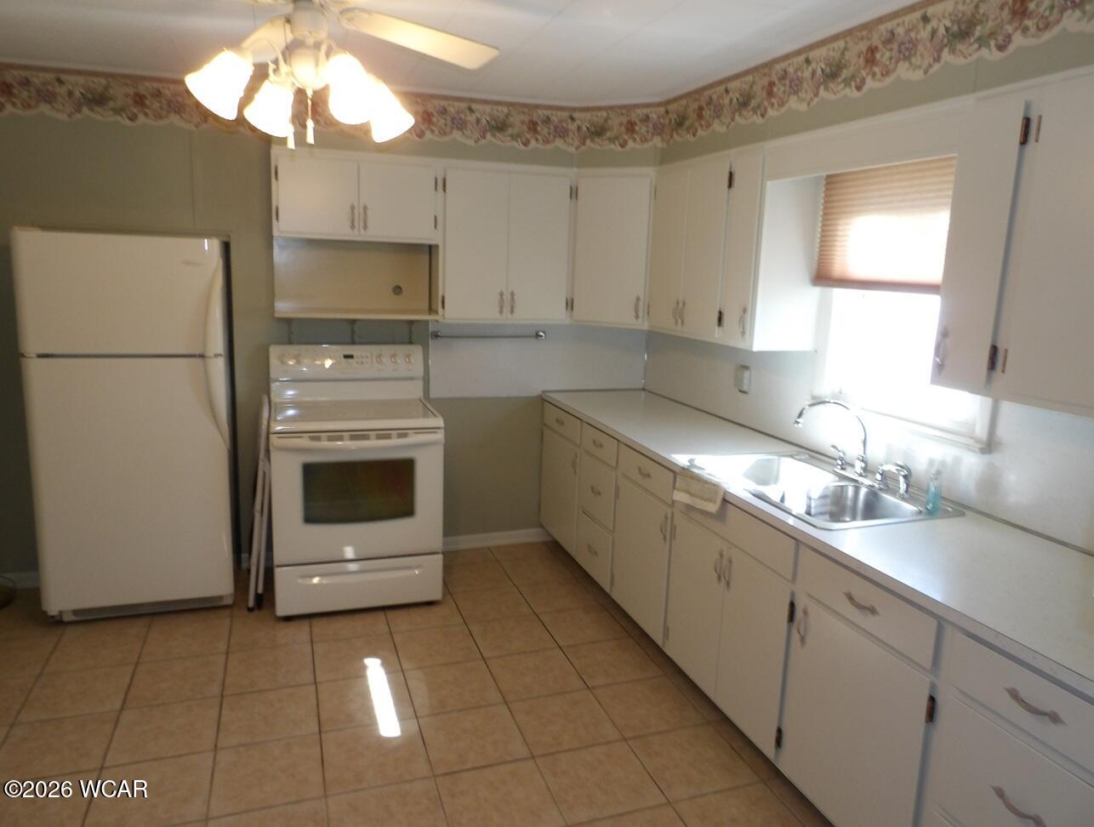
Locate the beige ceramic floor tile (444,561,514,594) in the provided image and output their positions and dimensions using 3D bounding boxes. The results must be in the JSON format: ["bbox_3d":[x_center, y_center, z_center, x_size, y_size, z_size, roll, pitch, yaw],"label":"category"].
[{"bbox_3d":[-0.371,0.863,3.838,0.323,0.010,0.323,-2,11,-19],"label":"beige ceramic floor tile"}]

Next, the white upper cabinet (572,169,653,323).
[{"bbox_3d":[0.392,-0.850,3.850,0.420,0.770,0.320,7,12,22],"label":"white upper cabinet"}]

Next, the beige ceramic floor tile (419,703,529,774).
[{"bbox_3d":[-0.252,1.112,2.506,0.323,0.010,0.323,-2,11,-19],"label":"beige ceramic floor tile"}]

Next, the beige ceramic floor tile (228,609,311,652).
[{"bbox_3d":[-1.227,0.974,3.276,0.332,0.012,0.332,-2,11,-19],"label":"beige ceramic floor tile"}]

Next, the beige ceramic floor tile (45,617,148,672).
[{"bbox_3d":[-1.837,0.969,3.005,0.323,0.010,0.323,-2,11,-19],"label":"beige ceramic floor tile"}]

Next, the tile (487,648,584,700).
[{"bbox_3d":[-0.051,1.067,2.985,0.332,0.012,0.332,-2,11,-19],"label":"tile"}]

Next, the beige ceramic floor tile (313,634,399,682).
[{"bbox_3d":[-0.798,1.025,3.075,0.332,0.012,0.332,-2,11,-19],"label":"beige ceramic floor tile"}]

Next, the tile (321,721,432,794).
[{"bbox_3d":[-0.572,1.140,2.437,0.330,0.010,0.330,-2,11,-19],"label":"tile"}]

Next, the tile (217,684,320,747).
[{"bbox_3d":[-0.984,1.071,2.596,0.323,0.010,0.323,-2,11,-19],"label":"tile"}]

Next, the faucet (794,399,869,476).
[{"bbox_3d":[0.999,0.081,2.537,0.275,0.268,0.055,1,11,-6],"label":"faucet"}]

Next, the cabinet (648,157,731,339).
[{"bbox_3d":[0.777,-0.752,3.366,0.307,0.769,0.676,-2,11,-19],"label":"cabinet"}]

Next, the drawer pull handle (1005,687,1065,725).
[{"bbox_3d":[0.921,0.556,1.382,0.026,0.020,0.118,-1,11,-18],"label":"drawer pull handle"}]

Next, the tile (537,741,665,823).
[{"bbox_3d":[0.171,1.188,2.360,0.332,0.012,0.332,-2,11,-19],"label":"tile"}]

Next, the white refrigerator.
[{"bbox_3d":[-1.884,0.033,3.430,0.750,1.660,0.720,-2,11,-19],"label":"white refrigerator"}]

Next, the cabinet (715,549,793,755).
[{"bbox_3d":[0.948,0.738,2.460,0.611,0.568,0.370,-2,11,-19],"label":"cabinet"}]

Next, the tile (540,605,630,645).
[{"bbox_3d":[0.160,0.978,3.341,0.328,0.010,0.321,-2,11,-19],"label":"tile"}]

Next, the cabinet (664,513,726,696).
[{"bbox_3d":[0.796,0.687,2.789,0.540,0.580,0.390,-1,11,-18],"label":"cabinet"}]

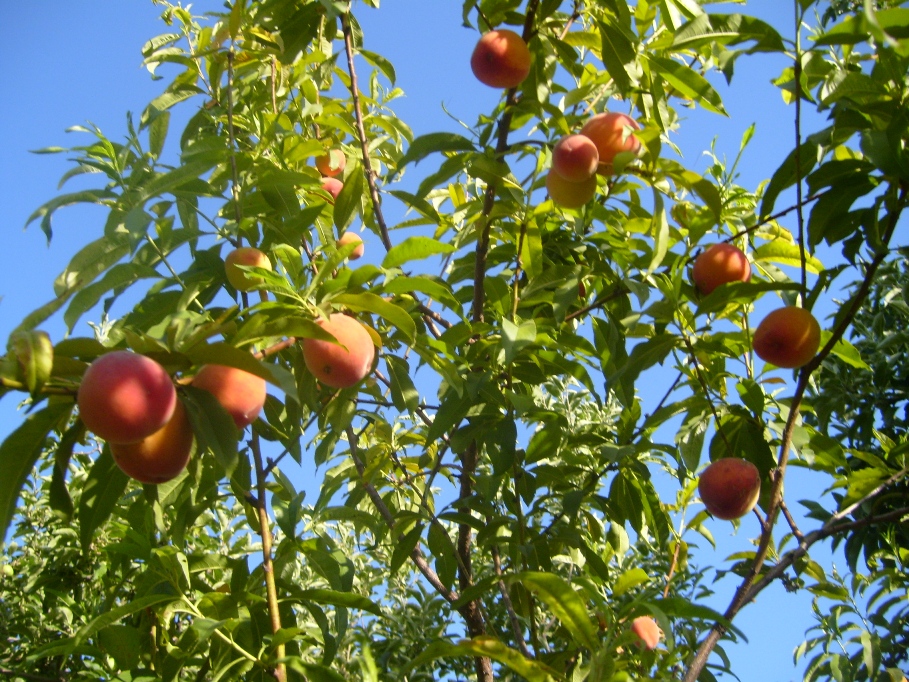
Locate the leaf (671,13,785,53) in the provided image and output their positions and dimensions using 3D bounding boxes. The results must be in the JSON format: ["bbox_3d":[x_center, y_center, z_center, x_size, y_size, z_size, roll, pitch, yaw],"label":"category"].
[{"bbox_3d":[0.309,-0.349,1.040,0.123,0.025,0.034,5,-28,19],"label":"leaf"}]

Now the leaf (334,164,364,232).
[{"bbox_3d":[-0.189,-0.256,1.650,0.042,0.125,0.030,21,-9,4],"label":"leaf"}]

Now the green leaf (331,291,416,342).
[{"bbox_3d":[-0.074,-0.023,0.835,0.091,0.020,0.026,25,-23,19],"label":"green leaf"}]

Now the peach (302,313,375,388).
[{"bbox_3d":[-0.105,0.009,0.830,0.067,0.067,0.067,0,-22,0],"label":"peach"}]

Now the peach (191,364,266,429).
[{"bbox_3d":[-0.201,0.048,0.820,0.067,0.065,0.067,0,-22,0],"label":"peach"}]

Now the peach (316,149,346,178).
[{"bbox_3d":[-0.268,-0.386,2.000,0.065,0.065,0.065,0,-20,0],"label":"peach"}]

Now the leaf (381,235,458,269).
[{"bbox_3d":[-0.051,-0.130,1.350,0.110,0.037,0.035,-11,-12,-3],"label":"leaf"}]

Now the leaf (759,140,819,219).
[{"bbox_3d":[0.356,-0.172,0.980,0.020,0.124,0.033,29,-22,32],"label":"leaf"}]

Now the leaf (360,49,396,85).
[{"bbox_3d":[-0.149,-0.537,1.800,0.020,0.115,0.025,-50,-23,25],"label":"leaf"}]

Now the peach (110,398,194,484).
[{"bbox_3d":[-0.250,0.083,0.760,0.070,0.070,0.070,0,-20,0],"label":"peach"}]

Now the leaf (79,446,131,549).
[{"bbox_3d":[-0.323,0.144,0.850,0.033,0.110,0.028,20,-9,4],"label":"leaf"}]

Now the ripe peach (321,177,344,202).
[{"bbox_3d":[-0.265,-0.330,2.000,0.058,0.058,0.058,0,-20,0],"label":"ripe peach"}]

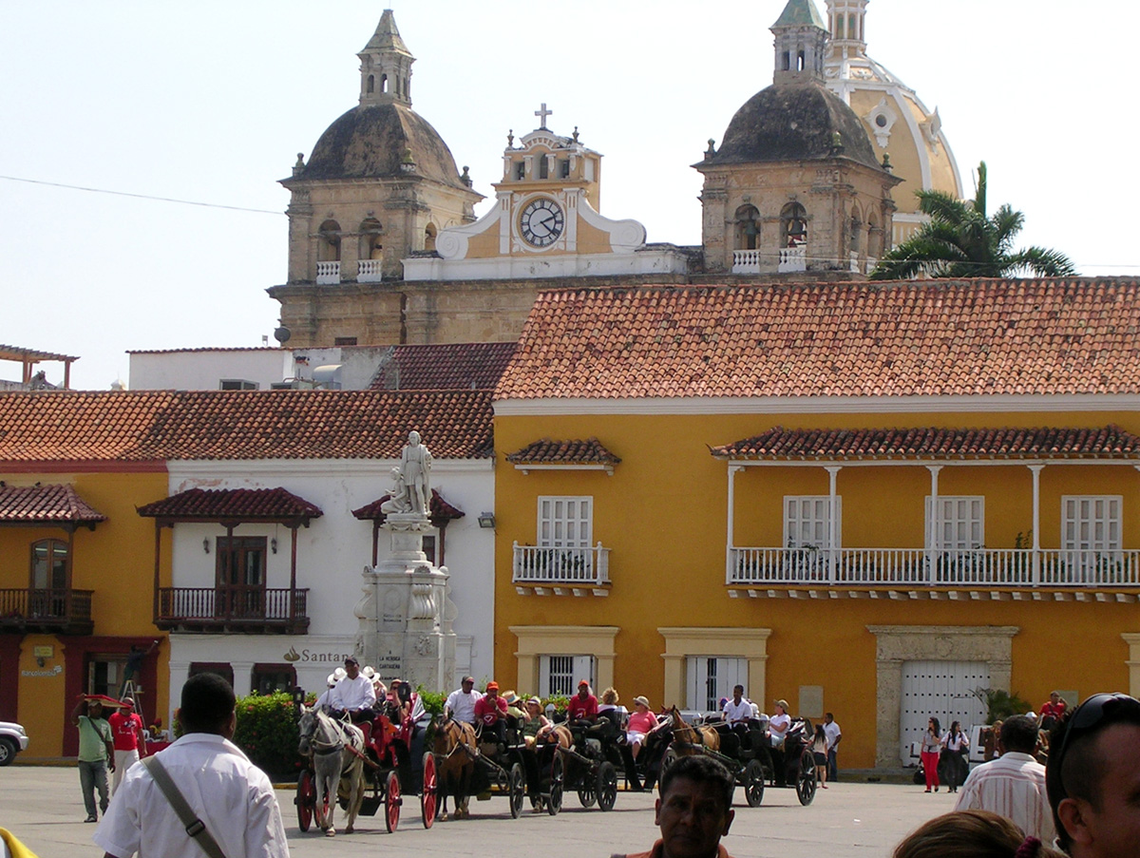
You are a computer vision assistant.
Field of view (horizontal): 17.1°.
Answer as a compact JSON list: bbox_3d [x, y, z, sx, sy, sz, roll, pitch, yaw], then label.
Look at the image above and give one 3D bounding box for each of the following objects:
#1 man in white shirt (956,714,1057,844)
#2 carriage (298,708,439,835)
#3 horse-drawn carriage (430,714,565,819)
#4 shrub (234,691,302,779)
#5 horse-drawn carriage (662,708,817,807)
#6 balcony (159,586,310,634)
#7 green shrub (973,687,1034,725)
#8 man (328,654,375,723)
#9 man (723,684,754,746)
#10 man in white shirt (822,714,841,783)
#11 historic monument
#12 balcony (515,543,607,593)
[{"bbox_3d":[1.937,2.067,16.500,0.540,1.640,0.340,1,-4,0],"label":"man in white shirt"},{"bbox_3d":[-2.869,4.485,50.560,1.500,1.750,4.600,0,-4,10],"label":"carriage"},{"bbox_3d":[-1.289,5.127,58.433,1.500,1.700,4.650,0,-4,15],"label":"horse-drawn carriage"},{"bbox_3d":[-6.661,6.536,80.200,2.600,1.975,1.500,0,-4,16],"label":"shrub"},{"bbox_3d":[2.944,5.876,67.840,1.500,1.750,4.650,-1,-5,28],"label":"horse-drawn carriage"},{"bbox_3d":[-9.088,4.869,101.434,3.959,1.213,1.000,0,-4,17],"label":"balcony"},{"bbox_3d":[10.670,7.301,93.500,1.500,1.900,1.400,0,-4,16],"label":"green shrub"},{"bbox_3d":[-2.846,3.606,49.500,0.580,1.280,0.680,0,-4,9],"label":"man"},{"bbox_3d":[2.972,5.171,67.200,0.540,1.280,0.680,-1,-5,22],"label":"man"},{"bbox_3d":[6.664,8.058,96.192,0.360,1.700,0.500,5,-6,-40],"label":"man in white shirt"},{"bbox_3d":[-3.695,3.997,85.500,2.000,7.927,2.000,-1,-5,25],"label":"historic monument"},{"bbox_3d":[-0.215,3.650,98.947,2.384,1.358,0.900,0,-4,17],"label":"balcony"}]

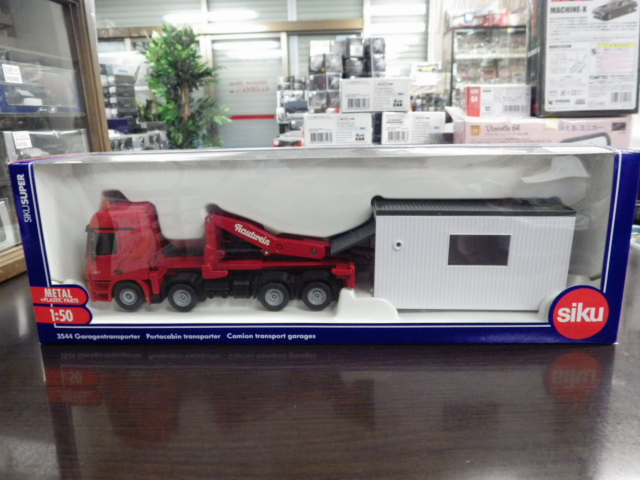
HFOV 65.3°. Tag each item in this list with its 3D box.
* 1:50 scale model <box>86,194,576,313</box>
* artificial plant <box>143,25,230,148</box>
[{"bbox_3d":[0.003,0.005,0.363,0.330,0.079,0.055,-1,14,3],"label":"1:50 scale model"},{"bbox_3d":[-1.196,-1.122,4.759,0.820,1.700,0.800,-1,14,3],"label":"artificial plant"}]

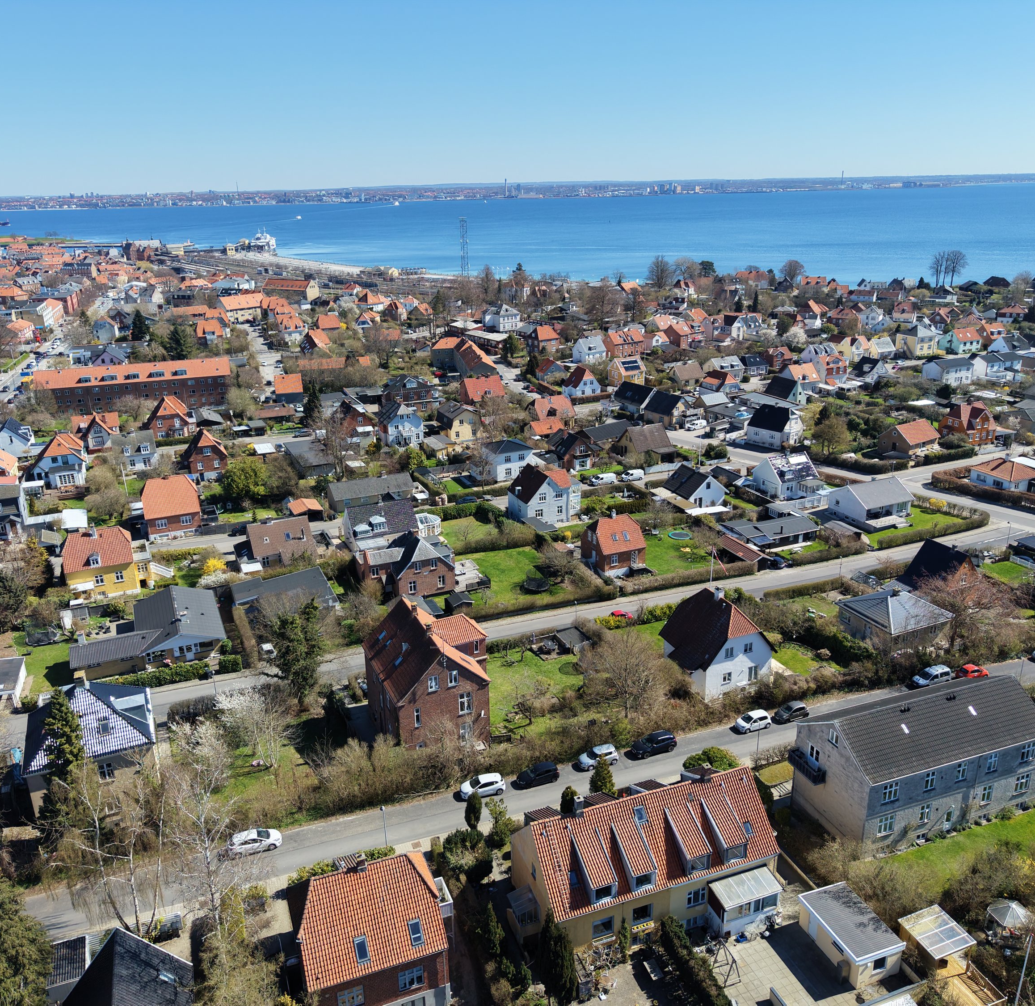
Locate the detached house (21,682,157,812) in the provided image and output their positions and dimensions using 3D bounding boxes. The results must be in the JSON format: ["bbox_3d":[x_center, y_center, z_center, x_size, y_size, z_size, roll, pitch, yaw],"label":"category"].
[{"bbox_3d":[-38.891,21.305,84.896,10.580,10.790,10.920,-9,20,-23],"label":"detached house"}]

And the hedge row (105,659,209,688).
[{"bbox_3d":[-42.470,20.566,108.493,12.235,1.500,1.600,-8,20,-19],"label":"hedge row"}]

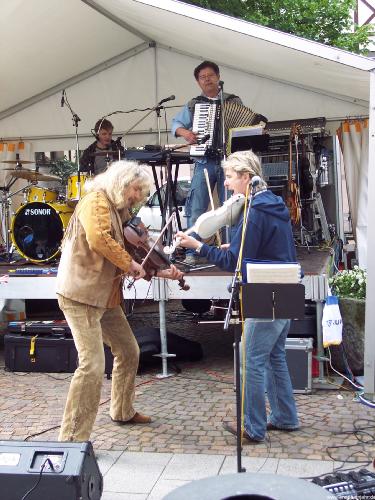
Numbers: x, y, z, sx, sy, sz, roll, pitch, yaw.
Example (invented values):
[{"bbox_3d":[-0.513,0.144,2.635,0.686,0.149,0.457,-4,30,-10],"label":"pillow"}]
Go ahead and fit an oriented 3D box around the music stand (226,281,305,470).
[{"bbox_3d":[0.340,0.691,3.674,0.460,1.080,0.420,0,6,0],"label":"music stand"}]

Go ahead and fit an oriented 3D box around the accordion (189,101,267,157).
[{"bbox_3d":[0.345,-1.018,6.328,0.640,0.465,0.300,0,6,0],"label":"accordion"}]

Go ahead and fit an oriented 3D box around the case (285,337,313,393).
[{"bbox_3d":[0.645,0.816,5.650,0.560,0.410,0.400,0,6,7],"label":"case"}]

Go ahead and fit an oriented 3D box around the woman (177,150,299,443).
[{"bbox_3d":[0.310,0.283,4.486,0.690,1.720,0.550,2,6,17],"label":"woman"}]

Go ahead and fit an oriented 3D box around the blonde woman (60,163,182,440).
[{"bbox_3d":[-0.404,0.313,4.579,0.760,1.650,0.580,0,6,3],"label":"blonde woman"}]

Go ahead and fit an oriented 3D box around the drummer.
[{"bbox_3d":[-0.857,-0.628,7.475,0.600,1.320,0.720,0,6,0],"label":"drummer"}]

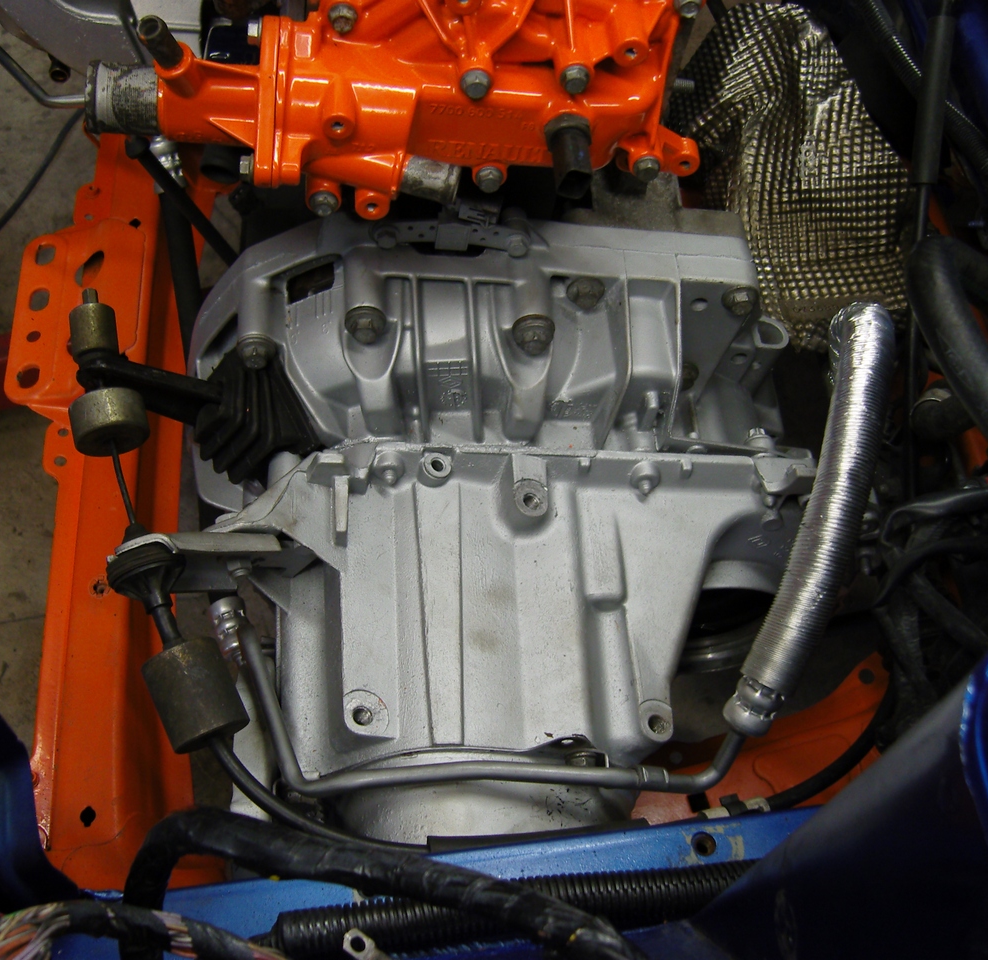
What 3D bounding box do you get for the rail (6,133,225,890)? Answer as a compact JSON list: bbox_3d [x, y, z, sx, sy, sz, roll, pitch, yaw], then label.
[{"bbox_3d":[-0.317,-0.042,1.042,0.155,0.097,0.728,-3,58,-8],"label":"rail"}]

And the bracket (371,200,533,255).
[{"bbox_3d":[-0.028,-0.170,0.852,0.112,0.034,0.024,1,58,-6],"label":"bracket"}]

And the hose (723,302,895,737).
[{"bbox_3d":[0.166,0.018,0.645,0.045,0.230,0.050,14,13,8],"label":"hose"}]

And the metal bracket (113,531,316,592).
[{"bbox_3d":[-0.169,0.049,0.761,0.122,0.048,0.026,1,58,-6],"label":"metal bracket"}]

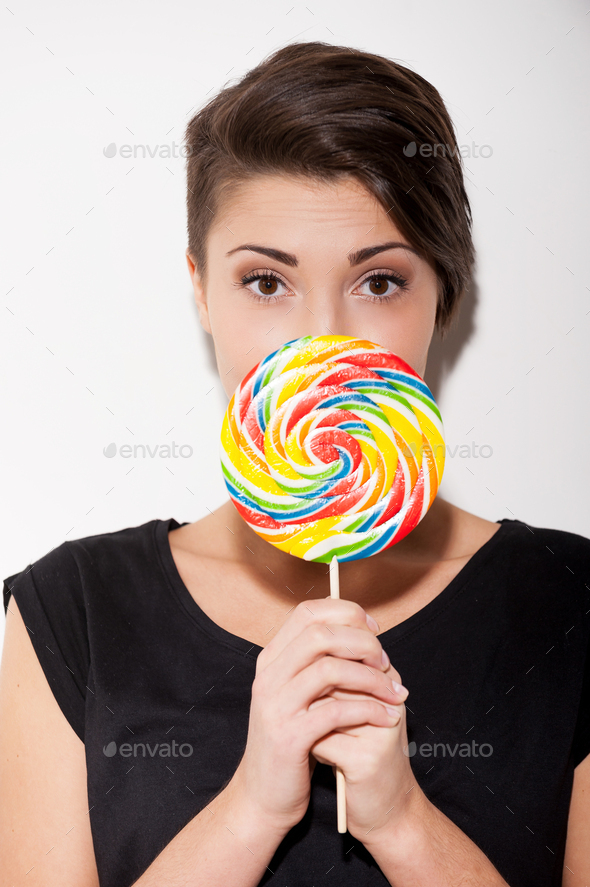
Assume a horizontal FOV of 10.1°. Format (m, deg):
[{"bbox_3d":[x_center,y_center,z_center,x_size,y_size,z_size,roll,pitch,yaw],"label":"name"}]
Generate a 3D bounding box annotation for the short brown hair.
[{"bbox_3d":[0.021,-0.150,1.980,0.173,0.182,0.208,0,0,-4],"label":"short brown hair"}]

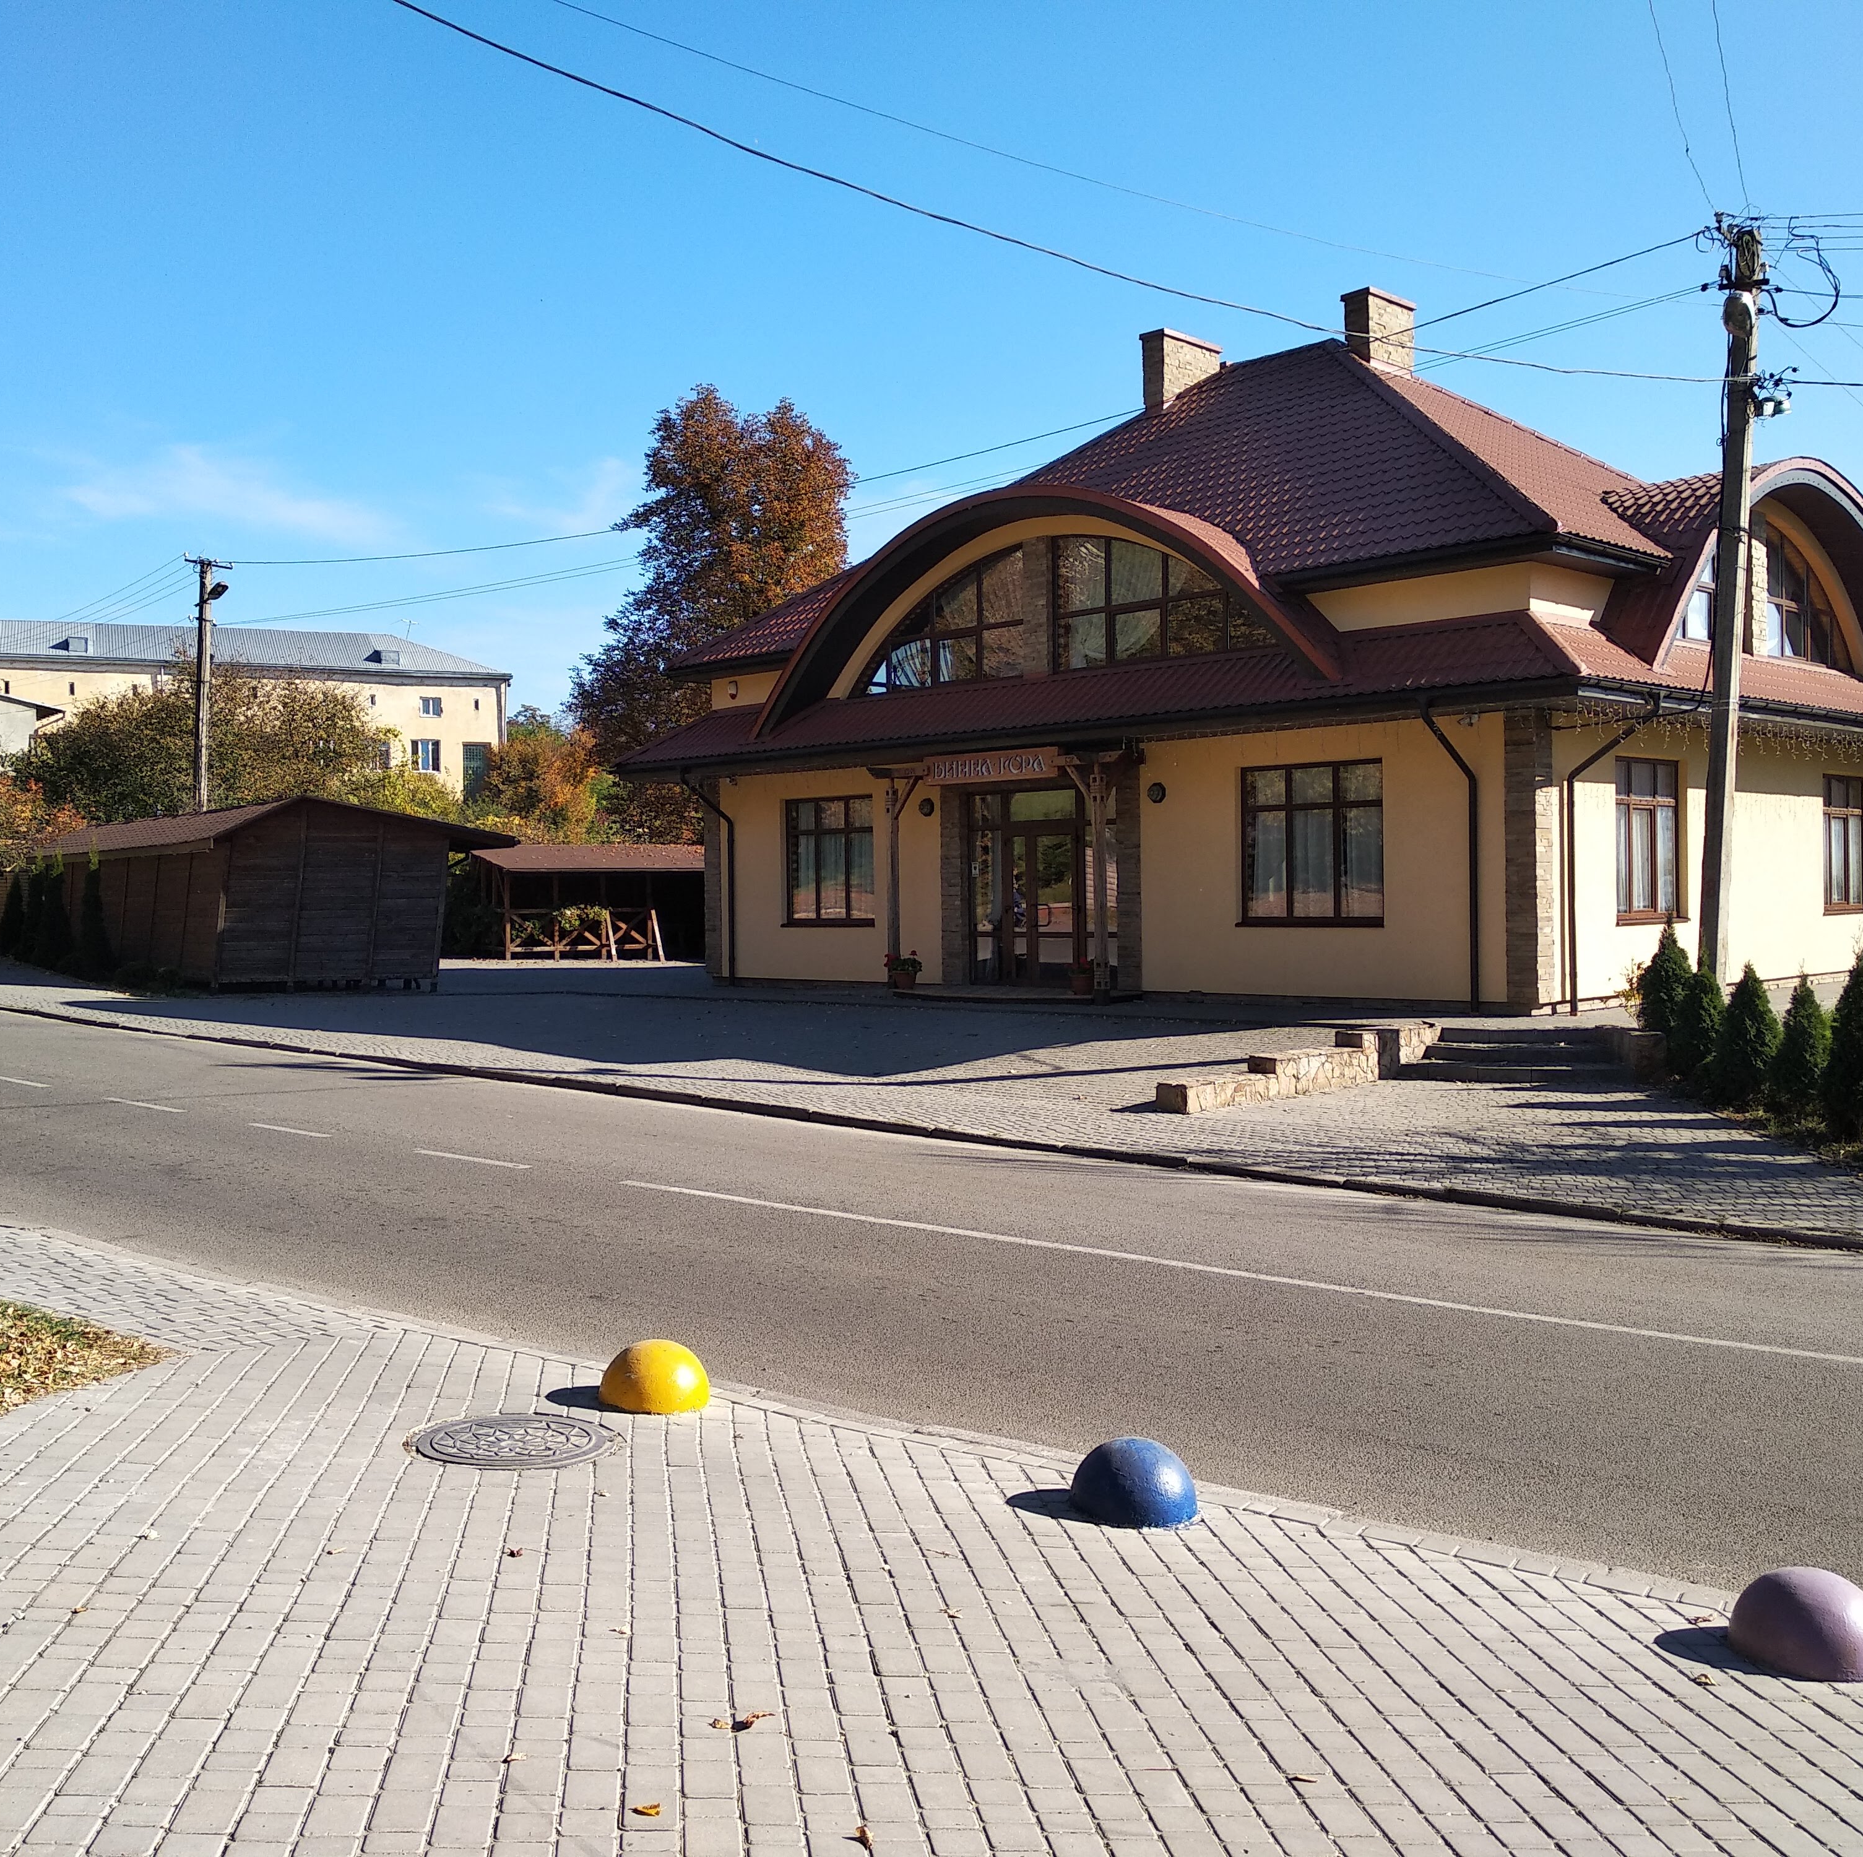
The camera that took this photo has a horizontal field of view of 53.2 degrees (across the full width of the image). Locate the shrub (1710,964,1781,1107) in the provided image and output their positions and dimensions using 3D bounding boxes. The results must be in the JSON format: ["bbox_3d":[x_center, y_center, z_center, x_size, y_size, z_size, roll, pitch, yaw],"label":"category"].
[{"bbox_3d":[6.119,0.808,13.990,0.550,1.092,0.530,-1,1,0],"label":"shrub"}]

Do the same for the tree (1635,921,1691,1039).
[{"bbox_3d":[6.154,0.536,15.589,0.500,1.185,0.500,-1,1,0],"label":"tree"}]

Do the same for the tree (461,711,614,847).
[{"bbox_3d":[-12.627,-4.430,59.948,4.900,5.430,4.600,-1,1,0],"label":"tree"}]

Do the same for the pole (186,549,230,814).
[{"bbox_3d":[-14.700,-3.619,37.500,0.600,7.800,1.150,0,2,44],"label":"pole"}]

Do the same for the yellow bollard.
[{"bbox_3d":[-1.040,1.684,7.069,0.415,0.227,0.415,4,-1,0],"label":"yellow bollard"}]

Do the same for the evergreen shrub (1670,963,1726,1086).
[{"bbox_3d":[6.100,0.770,14.790,0.480,1.031,0.480,-1,1,0],"label":"evergreen shrub"}]

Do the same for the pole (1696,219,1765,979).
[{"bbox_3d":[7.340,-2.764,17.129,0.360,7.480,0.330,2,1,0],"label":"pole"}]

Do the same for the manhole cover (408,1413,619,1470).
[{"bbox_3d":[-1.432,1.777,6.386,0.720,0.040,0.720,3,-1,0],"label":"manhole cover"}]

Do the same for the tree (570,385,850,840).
[{"bbox_3d":[-5.500,-6.932,48.000,7.600,14.100,7.600,-1,1,0],"label":"tree"}]

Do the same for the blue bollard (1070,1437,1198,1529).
[{"bbox_3d":[0.674,1.794,6.114,0.415,0.226,0.415,4,-1,0],"label":"blue bollard"}]

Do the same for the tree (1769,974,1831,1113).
[{"bbox_3d":[6.200,0.834,13.290,0.480,1.031,0.480,-1,1,0],"label":"tree"}]

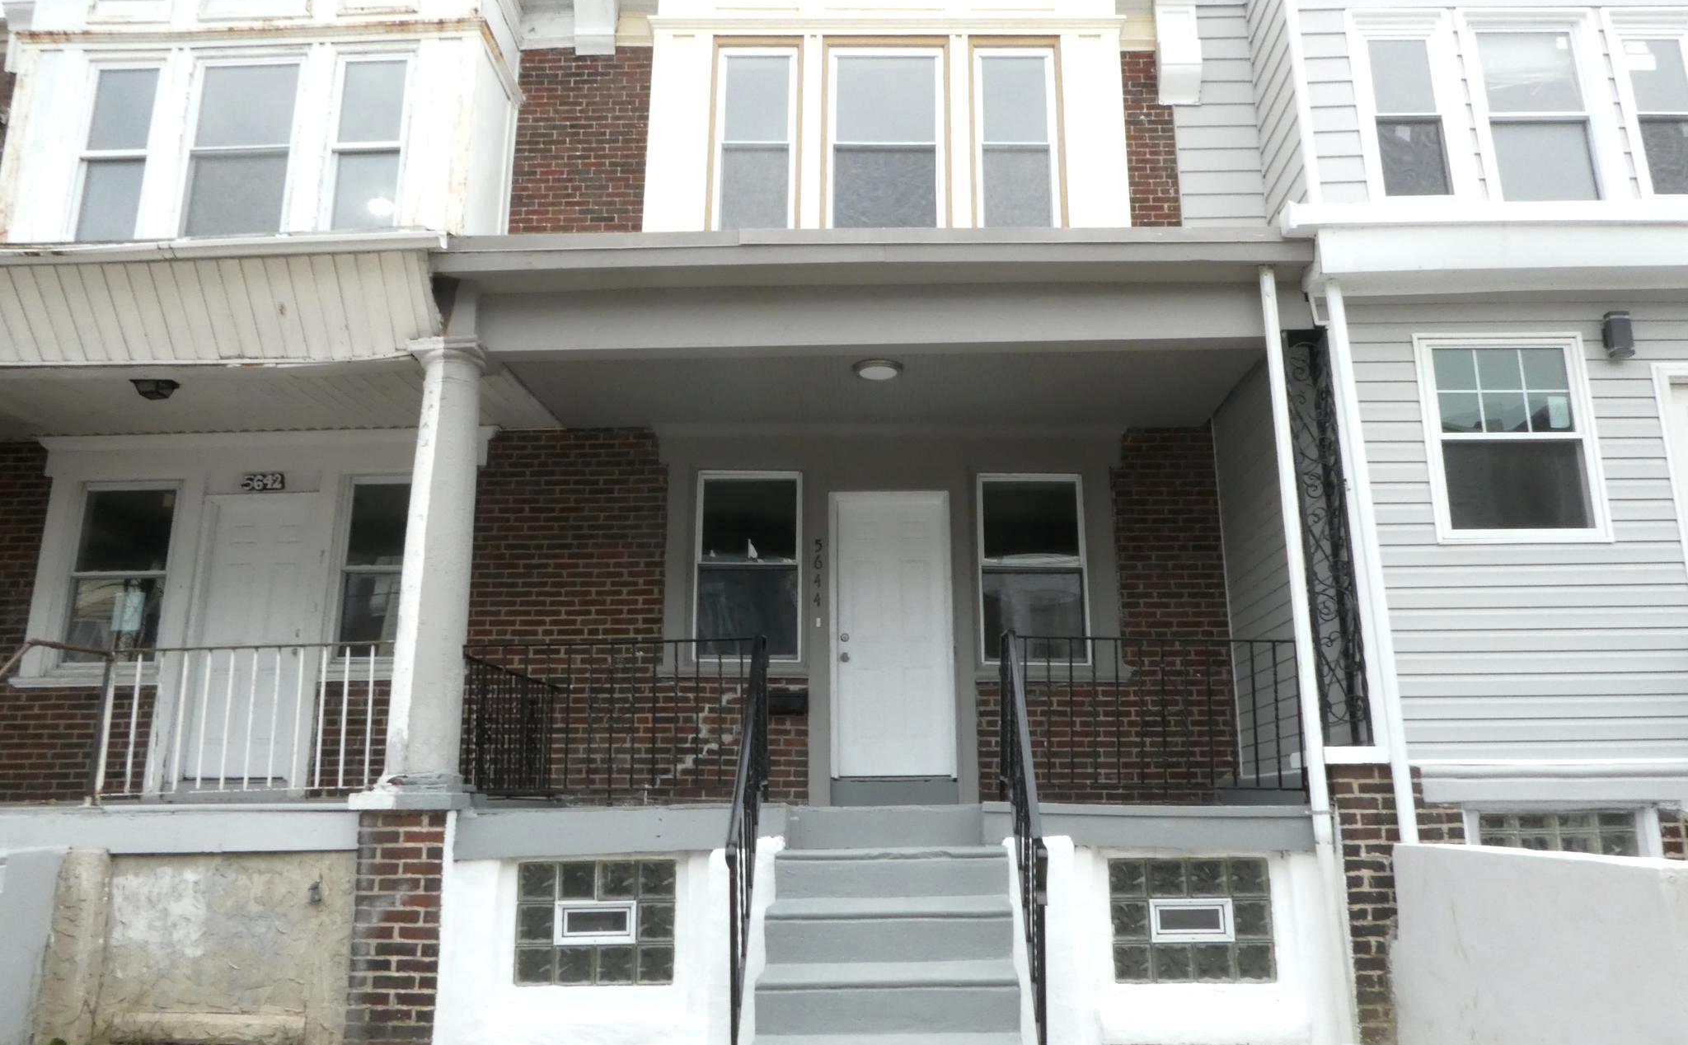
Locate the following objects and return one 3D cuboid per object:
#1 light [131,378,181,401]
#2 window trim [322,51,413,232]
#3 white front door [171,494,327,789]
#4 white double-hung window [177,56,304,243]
[{"bbox_3d":[-4.583,-0.860,7.774,0.250,0.095,0.210,-1,-13,0],"label":"light"},{"bbox_3d":[-3.362,-2.611,8.262,0.565,1.570,0.100,0,-14,0],"label":"window trim"},{"bbox_3d":[-4.271,0.808,8.376,0.813,2.116,0.120,-1,-14,-1],"label":"white front door"},{"bbox_3d":[-4.446,-2.770,8.679,0.820,1.560,0.120,-1,-13,3],"label":"white double-hung window"}]

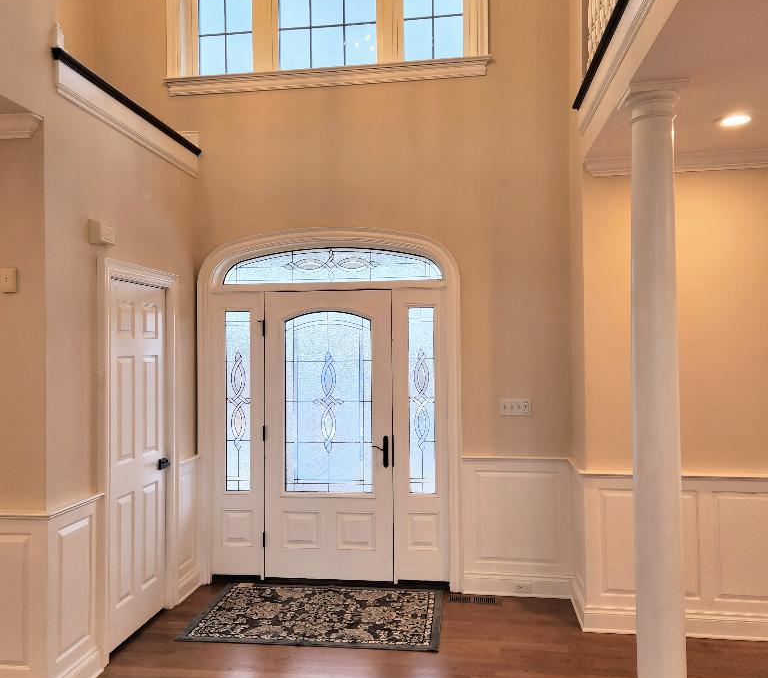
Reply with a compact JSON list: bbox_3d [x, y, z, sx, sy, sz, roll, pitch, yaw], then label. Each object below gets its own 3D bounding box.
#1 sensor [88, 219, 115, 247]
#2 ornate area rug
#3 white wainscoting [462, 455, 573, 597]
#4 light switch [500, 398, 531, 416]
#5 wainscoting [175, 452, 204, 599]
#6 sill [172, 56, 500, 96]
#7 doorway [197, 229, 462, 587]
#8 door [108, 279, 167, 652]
[{"bbox_3d":[-1.465,-0.546,3.552,0.059,0.120,0.181,-1,-1,8],"label":"sensor"},{"bbox_3d":[-0.386,1.706,4.238,1.480,0.010,0.931,-1,-1,8],"label":"ornate area rug"},{"bbox_3d":[0.890,1.250,4.526,0.725,0.909,0.041,-1,-1,8],"label":"white wainscoting"},{"bbox_3d":[0.883,0.457,4.553,0.204,0.117,0.011,-1,-1,8],"label":"light switch"},{"bbox_3d":[-1.314,1.271,4.615,0.041,0.907,0.387,-1,-1,8],"label":"wainscoting"},{"bbox_3d":[-0.418,-1.817,4.728,2.305,0.100,0.077,-1,-1,8],"label":"sill"},{"bbox_3d":[-0.389,0.479,4.778,1.858,2.480,0.148,-1,-1,8],"label":"doorway"},{"bbox_3d":[-1.470,0.690,3.986,0.040,2.030,0.773,-1,-1,8],"label":"door"}]

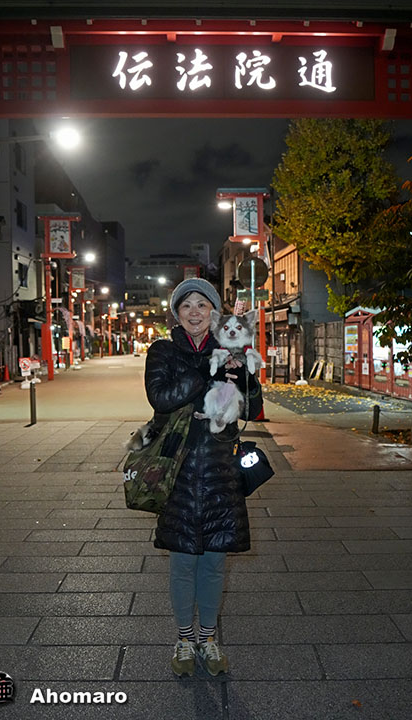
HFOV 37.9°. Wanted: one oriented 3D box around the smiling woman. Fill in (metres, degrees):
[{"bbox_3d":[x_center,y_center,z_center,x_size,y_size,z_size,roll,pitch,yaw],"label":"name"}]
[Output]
[{"bbox_3d":[-0.015,0.482,2.611,0.500,1.681,0.400,0,1,0],"label":"smiling woman"}]

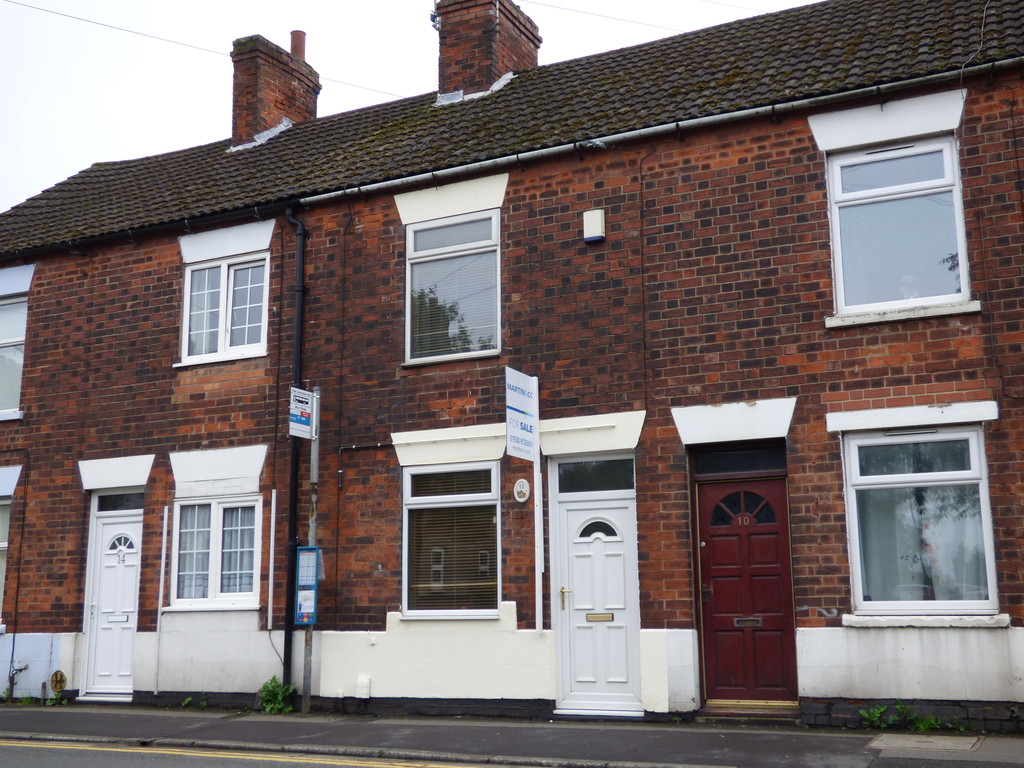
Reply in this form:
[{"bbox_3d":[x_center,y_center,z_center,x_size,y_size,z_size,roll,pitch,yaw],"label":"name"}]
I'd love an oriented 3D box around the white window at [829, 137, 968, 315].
[{"bbox_3d":[3.337,-1.343,9.969,1.061,1.442,0.100,-6,-13,24],"label":"white window"}]

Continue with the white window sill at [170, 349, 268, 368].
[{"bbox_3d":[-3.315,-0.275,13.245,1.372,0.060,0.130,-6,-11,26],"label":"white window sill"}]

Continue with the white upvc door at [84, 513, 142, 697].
[{"bbox_3d":[-4.337,2.429,12.771,0.810,2.023,0.100,-6,-13,24],"label":"white upvc door"}]

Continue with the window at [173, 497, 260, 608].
[{"bbox_3d":[-3.121,1.805,12.304,1.169,1.169,0.100,-6,-13,24],"label":"window"}]

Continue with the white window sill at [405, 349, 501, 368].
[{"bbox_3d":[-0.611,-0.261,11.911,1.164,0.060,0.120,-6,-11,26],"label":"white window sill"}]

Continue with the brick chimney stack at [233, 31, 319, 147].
[{"bbox_3d":[-3.549,-4.439,17.442,0.495,2.250,1.560,-6,-11,26],"label":"brick chimney stack"}]

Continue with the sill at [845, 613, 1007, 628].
[{"bbox_3d":[3.296,1.893,9.215,1.247,0.099,0.150,-6,-13,24],"label":"sill"}]

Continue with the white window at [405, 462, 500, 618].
[{"bbox_3d":[-0.589,1.561,11.632,1.123,1.513,0.090,-6,-11,26],"label":"white window"}]

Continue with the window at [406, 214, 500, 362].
[{"bbox_3d":[-0.578,-0.964,11.645,1.066,1.481,0.100,-6,-13,24],"label":"window"}]

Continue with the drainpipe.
[{"bbox_3d":[-2.260,0.587,11.965,0.105,5.096,0.130,-6,-13,24],"label":"drainpipe"}]

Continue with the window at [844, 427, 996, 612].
[{"bbox_3d":[3.444,1.162,9.738,1.138,1.530,0.090,-6,-11,26],"label":"window"}]

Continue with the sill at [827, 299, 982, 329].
[{"bbox_3d":[3.288,-0.564,9.708,1.232,0.082,0.150,-6,-13,24],"label":"sill"}]

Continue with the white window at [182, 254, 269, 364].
[{"bbox_3d":[-3.294,-0.869,13.412,1.249,1.186,0.090,-6,-11,26],"label":"white window"}]

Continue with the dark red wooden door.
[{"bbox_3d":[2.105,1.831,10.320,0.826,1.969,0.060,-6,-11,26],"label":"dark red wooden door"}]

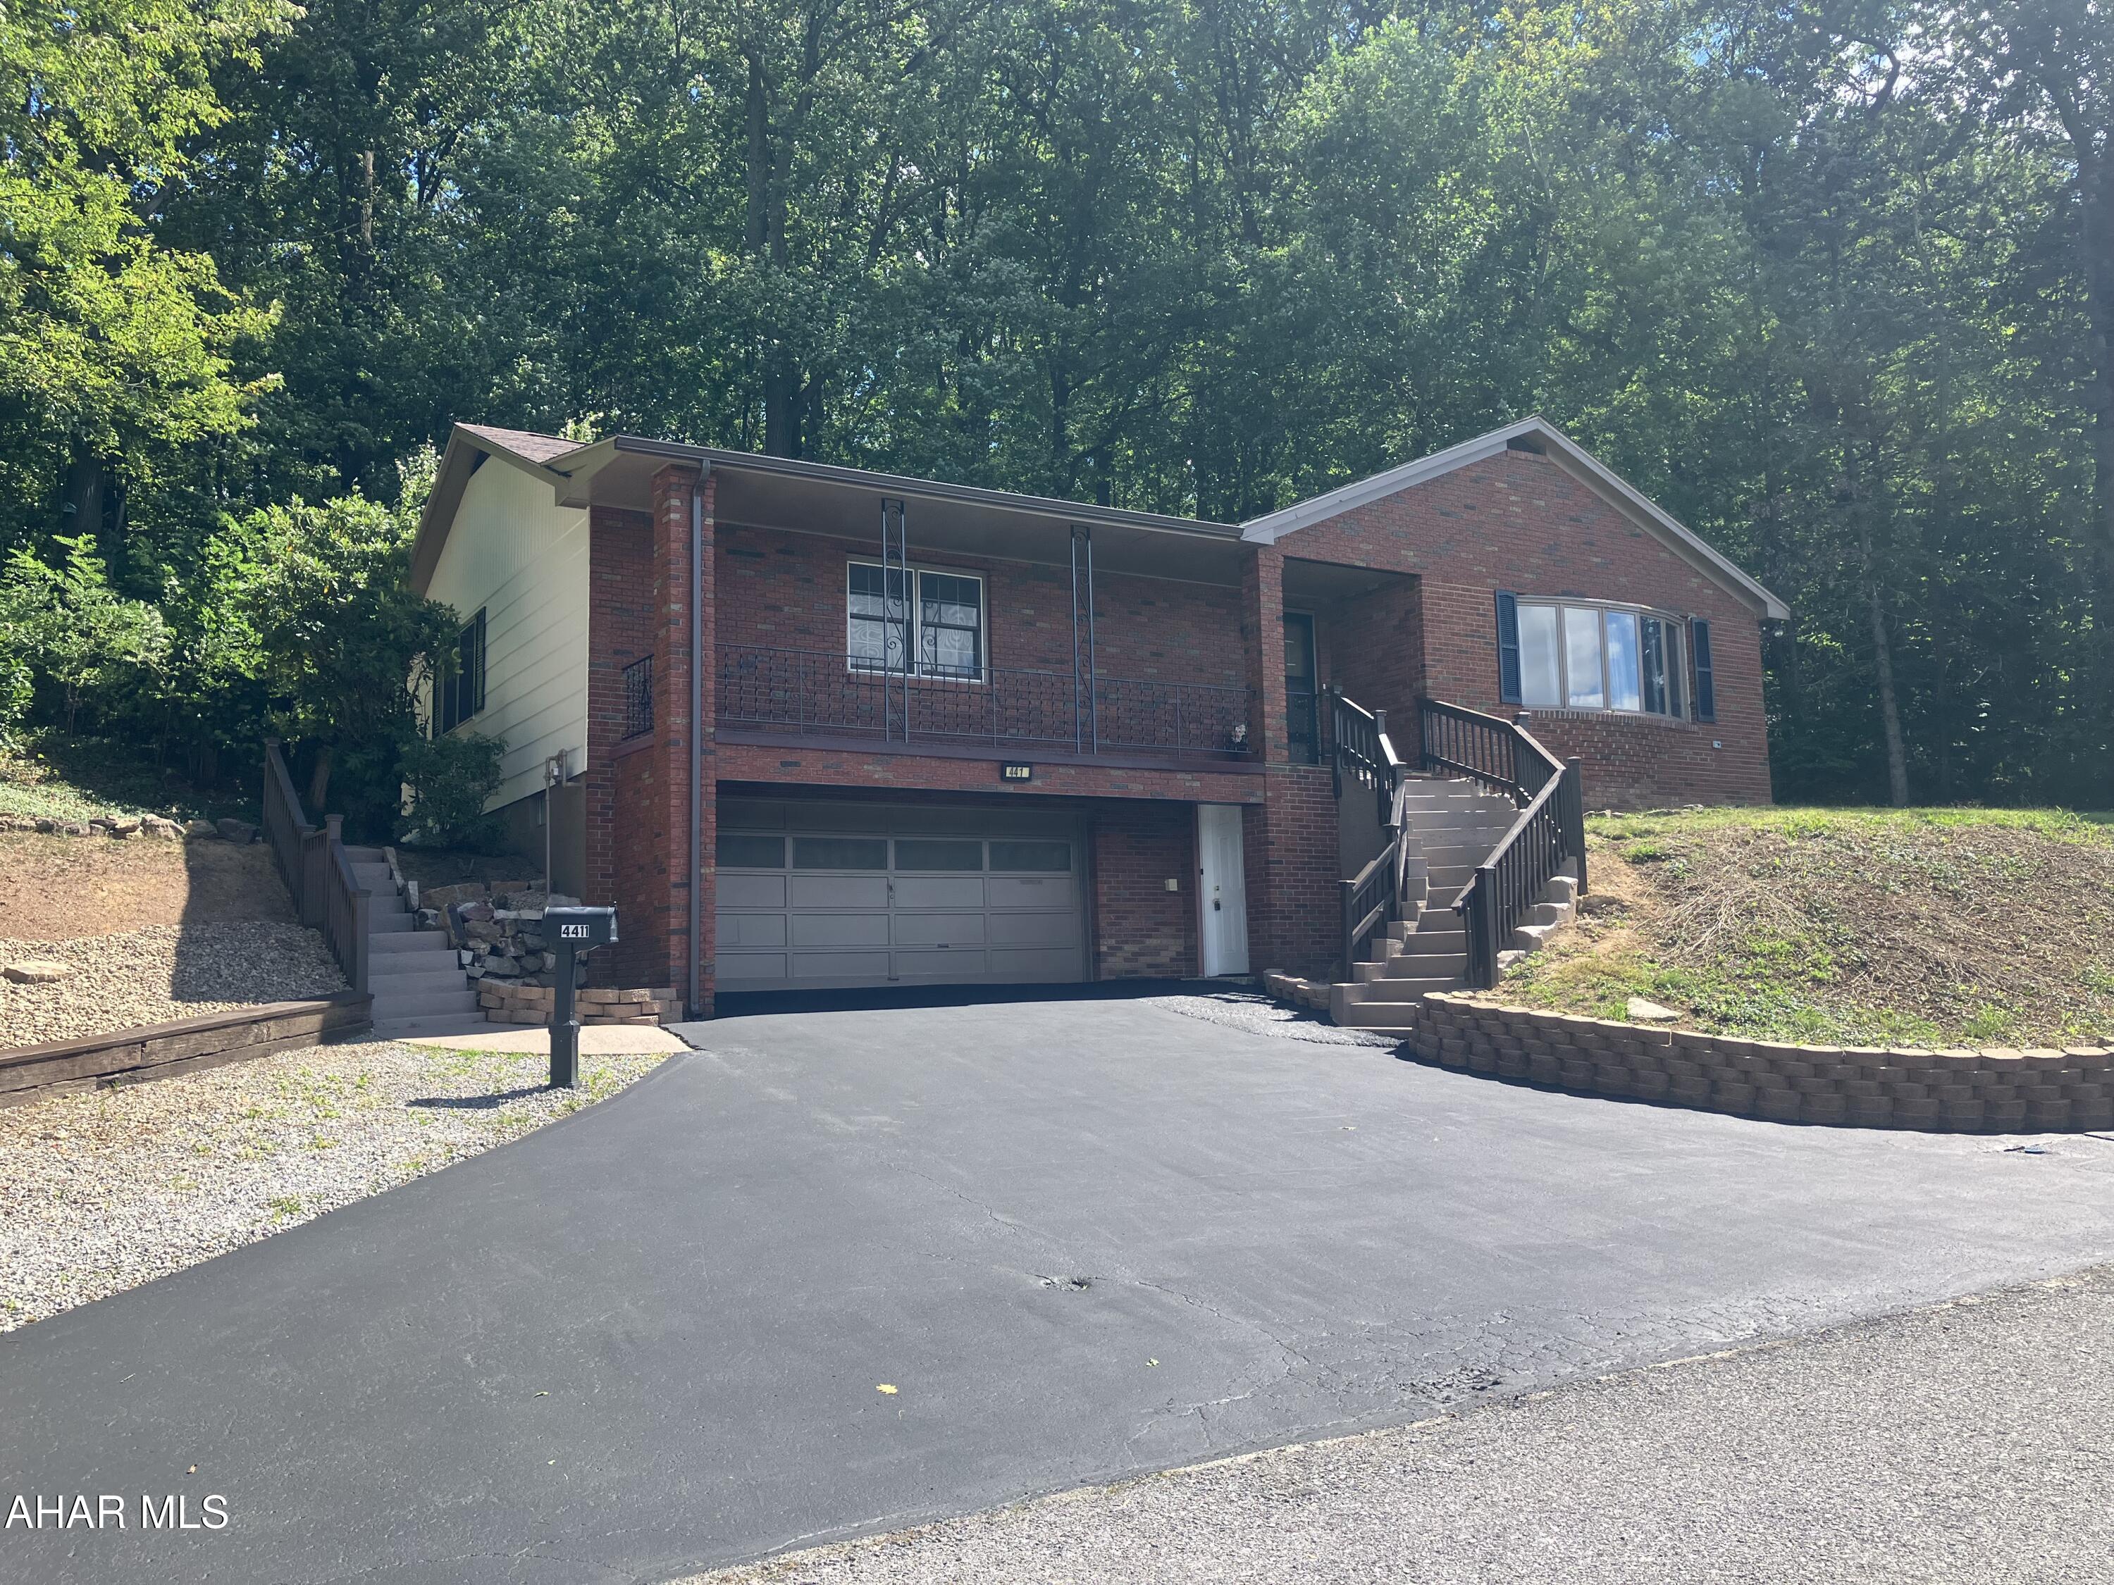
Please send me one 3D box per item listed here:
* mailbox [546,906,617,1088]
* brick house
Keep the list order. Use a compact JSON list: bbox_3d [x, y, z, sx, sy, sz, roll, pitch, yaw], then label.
[{"bbox_3d":[-3.338,1.431,12.000,0.500,1.270,0.230,-2,-7,1],"label":"mailbox"},{"bbox_3d":[0.280,-0.670,23.430,16.250,6.970,10.850,3,-8,-31],"label":"brick house"}]

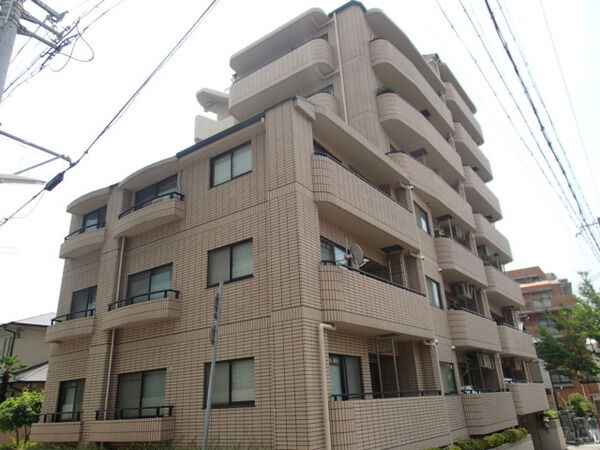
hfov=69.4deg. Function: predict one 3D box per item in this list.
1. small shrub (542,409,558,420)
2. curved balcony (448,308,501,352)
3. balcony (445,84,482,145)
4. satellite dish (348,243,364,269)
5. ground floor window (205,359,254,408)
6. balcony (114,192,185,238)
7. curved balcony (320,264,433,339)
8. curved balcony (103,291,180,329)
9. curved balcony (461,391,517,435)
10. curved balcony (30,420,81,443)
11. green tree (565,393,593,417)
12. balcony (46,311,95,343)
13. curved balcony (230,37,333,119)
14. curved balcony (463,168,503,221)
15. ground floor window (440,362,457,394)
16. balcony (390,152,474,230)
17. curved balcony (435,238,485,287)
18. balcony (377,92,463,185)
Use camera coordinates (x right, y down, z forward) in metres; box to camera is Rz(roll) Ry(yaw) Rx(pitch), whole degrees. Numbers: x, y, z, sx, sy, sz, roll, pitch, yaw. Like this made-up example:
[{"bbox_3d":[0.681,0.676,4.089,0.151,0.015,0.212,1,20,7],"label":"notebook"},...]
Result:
[{"bbox_3d":[14.569,11.021,25.200,0.700,0.600,0.800,-18,-27,34],"label":"small shrub"},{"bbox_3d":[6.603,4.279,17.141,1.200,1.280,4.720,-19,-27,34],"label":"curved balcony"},{"bbox_3d":[9.921,-6.695,27.093,1.180,1.400,6.500,-18,-27,34],"label":"balcony"},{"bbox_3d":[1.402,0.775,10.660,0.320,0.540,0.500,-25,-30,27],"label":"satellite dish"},{"bbox_3d":[-1.543,3.492,9.515,1.505,0.980,0.150,-17,-26,31],"label":"ground floor window"},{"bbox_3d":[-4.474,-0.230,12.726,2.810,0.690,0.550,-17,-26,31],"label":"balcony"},{"bbox_3d":[1.923,2.162,11.262,0.960,1.330,5.420,-19,-27,34],"label":"curved balcony"},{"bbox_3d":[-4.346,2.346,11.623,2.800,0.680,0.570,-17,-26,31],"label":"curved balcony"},{"bbox_3d":[6.664,6.729,15.665,1.100,1.270,4.550,-19,-27,34],"label":"curved balcony"},{"bbox_3d":[-6.715,5.667,11.844,2.400,0.550,0.430,-16,-25,30],"label":"curved balcony"},{"bbox_3d":[20.392,13.086,31.500,1.800,1.800,1.800,-18,-27,34],"label":"green tree"},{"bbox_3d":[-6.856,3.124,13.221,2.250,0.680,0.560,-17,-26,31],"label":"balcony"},{"bbox_3d":[-0.940,-6.328,19.190,5.300,1.300,1.250,-17,-26,30],"label":"curved balcony"},{"bbox_3d":[9.932,-1.575,24.472,1.280,1.280,6.100,-19,-27,34],"label":"curved balcony"},{"bbox_3d":[4.827,4.985,14.020,0.120,0.970,1.080,-18,-27,34],"label":"ground floor window"},{"bbox_3d":[5.567,-1.100,18.187,1.200,1.380,7.300,-18,-27,34],"label":"balcony"},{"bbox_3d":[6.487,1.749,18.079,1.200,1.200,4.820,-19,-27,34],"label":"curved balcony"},{"bbox_3d":[5.400,-3.589,19.014,1.280,1.340,7.050,-19,-27,34],"label":"balcony"}]

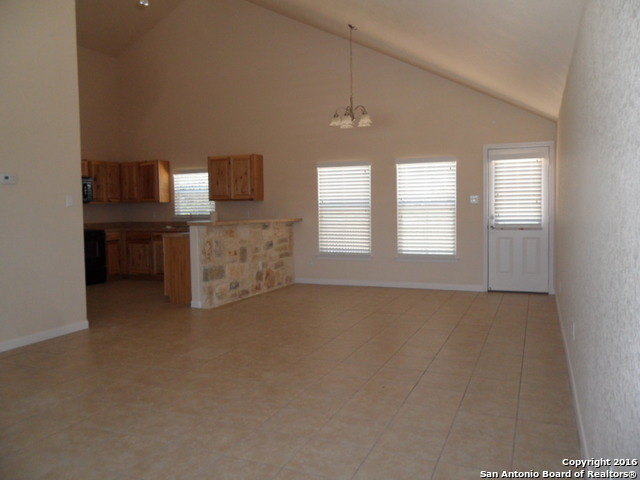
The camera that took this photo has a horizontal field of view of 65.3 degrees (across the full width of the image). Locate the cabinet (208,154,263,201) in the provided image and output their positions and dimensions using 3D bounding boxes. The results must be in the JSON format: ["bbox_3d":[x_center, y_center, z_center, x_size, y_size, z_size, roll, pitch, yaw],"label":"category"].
[{"bbox_3d":[-1.468,-1.075,8.738,0.904,0.771,0.331,1,3,24],"label":"cabinet"}]

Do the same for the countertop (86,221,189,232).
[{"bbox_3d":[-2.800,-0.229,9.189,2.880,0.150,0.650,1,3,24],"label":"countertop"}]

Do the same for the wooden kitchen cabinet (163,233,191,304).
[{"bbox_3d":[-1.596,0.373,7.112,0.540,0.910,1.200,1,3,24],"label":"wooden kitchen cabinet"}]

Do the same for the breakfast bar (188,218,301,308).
[{"bbox_3d":[-0.984,0.256,7.384,0.440,1.085,2.558,1,3,24],"label":"breakfast bar"}]

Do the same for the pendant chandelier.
[{"bbox_3d":[0.414,-2.206,6.774,0.610,1.360,0.600,-1,3,0],"label":"pendant chandelier"}]

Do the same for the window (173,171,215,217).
[{"bbox_3d":[-2.351,-0.868,9.330,0.940,0.815,0.080,1,3,24],"label":"window"}]

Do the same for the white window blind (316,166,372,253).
[{"bbox_3d":[0.405,-0.496,8.192,0.950,1.498,0.100,1,3,24],"label":"white window blind"}]

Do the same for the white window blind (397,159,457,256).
[{"bbox_3d":[1.634,-0.480,7.643,0.900,1.505,0.110,1,3,24],"label":"white window blind"}]

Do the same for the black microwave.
[{"bbox_3d":[-4.379,-0.864,8.644,0.410,0.435,0.760,1,3,24],"label":"black microwave"}]

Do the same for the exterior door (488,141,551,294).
[{"bbox_3d":[2.832,-0.289,7.110,0.875,2.085,0.080,1,3,24],"label":"exterior door"}]

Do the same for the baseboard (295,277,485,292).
[{"bbox_3d":[1.002,0.702,7.941,3.085,0.087,0.020,1,3,24],"label":"baseboard"}]

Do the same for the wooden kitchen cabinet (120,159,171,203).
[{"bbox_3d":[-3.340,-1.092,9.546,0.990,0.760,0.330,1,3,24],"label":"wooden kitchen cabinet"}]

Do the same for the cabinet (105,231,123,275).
[{"bbox_3d":[-4.061,0.282,9.278,0.613,0.884,0.371,1,3,24],"label":"cabinet"}]

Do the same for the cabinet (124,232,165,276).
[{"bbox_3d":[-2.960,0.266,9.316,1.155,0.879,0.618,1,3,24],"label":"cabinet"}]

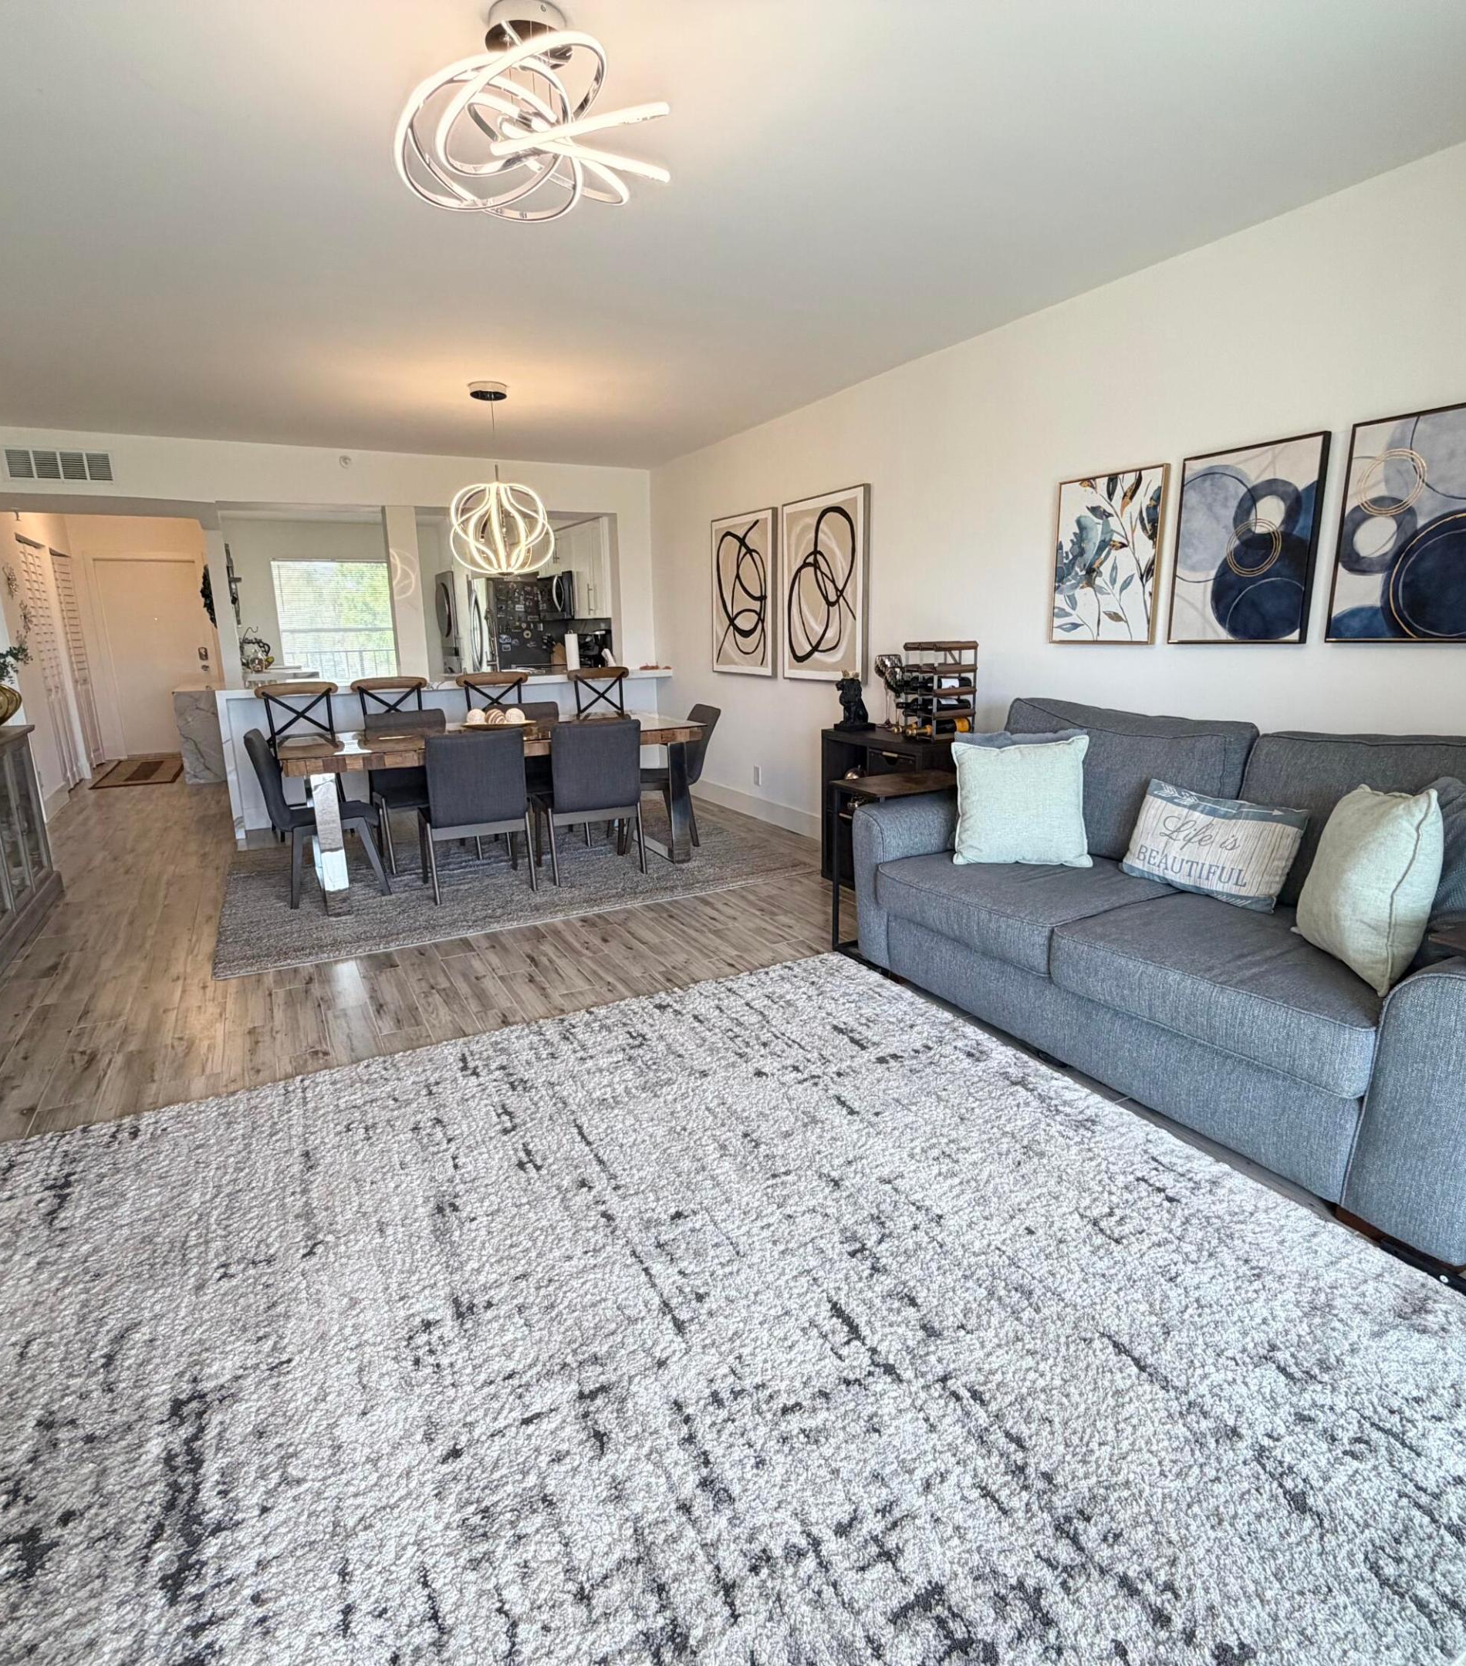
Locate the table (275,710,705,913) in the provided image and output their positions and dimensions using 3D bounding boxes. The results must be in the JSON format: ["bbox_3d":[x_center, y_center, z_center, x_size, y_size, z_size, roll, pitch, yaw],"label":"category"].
[{"bbox_3d":[-1.267,-0.175,4.815,2.000,0.755,1.060,-8,15,-26],"label":"table"}]

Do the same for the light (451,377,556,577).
[{"bbox_3d":[-1.196,-1.765,4.542,0.520,0.890,0.520,-8,15,-26],"label":"light"}]

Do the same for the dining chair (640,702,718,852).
[{"bbox_3d":[-0.394,-0.327,5.285,0.550,0.810,0.490,-7,14,-23],"label":"dining chair"}]

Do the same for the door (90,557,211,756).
[{"bbox_3d":[-6.109,-1.867,9.610,0.910,2.020,0.060,-8,15,-26],"label":"door"}]

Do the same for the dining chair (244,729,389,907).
[{"bbox_3d":[-2.038,-0.113,4.418,0.550,0.850,0.460,-8,15,-26],"label":"dining chair"}]

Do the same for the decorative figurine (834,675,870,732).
[{"bbox_3d":[0.604,-0.646,4.402,0.160,0.285,0.125,-8,15,-26],"label":"decorative figurine"}]

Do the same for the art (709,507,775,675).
[{"bbox_3d":[0.069,-1.528,5.821,0.038,1.000,0.820,-8,15,-27],"label":"art"}]

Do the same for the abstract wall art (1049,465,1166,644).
[{"bbox_3d":[1.394,-1.016,3.354,0.035,0.607,0.458,-8,15,-27],"label":"abstract wall art"}]

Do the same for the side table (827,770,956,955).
[{"bbox_3d":[0.694,0.135,3.543,0.515,0.680,0.315,-8,15,-27],"label":"side table"}]

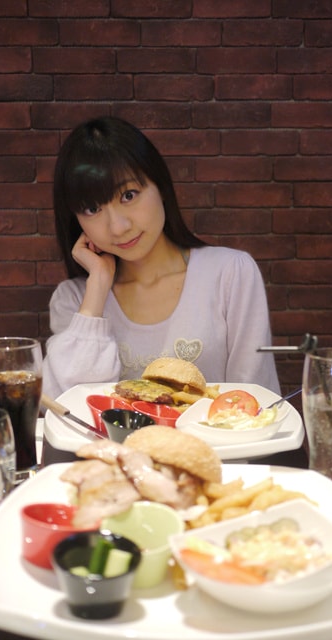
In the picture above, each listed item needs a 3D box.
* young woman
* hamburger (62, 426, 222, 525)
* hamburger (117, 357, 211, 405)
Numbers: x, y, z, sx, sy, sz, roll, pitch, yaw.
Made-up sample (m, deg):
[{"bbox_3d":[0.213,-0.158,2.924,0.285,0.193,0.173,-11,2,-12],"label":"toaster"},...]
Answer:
[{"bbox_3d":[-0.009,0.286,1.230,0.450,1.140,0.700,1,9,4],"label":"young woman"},{"bbox_3d":[-0.022,0.151,0.690,0.148,0.082,0.125,0,9,0],"label":"hamburger"},{"bbox_3d":[-0.006,0.096,1.060,0.132,0.075,0.112,0,9,0],"label":"hamburger"}]

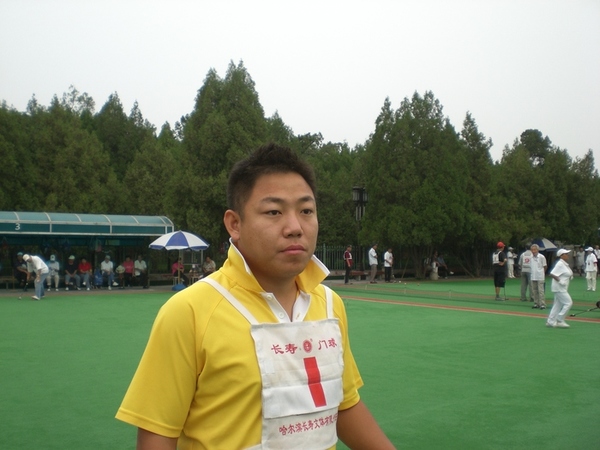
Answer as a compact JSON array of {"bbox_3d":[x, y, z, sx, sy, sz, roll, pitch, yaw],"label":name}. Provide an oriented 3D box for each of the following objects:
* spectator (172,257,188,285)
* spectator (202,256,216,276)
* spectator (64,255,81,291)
[{"bbox_3d":[-4.777,1.884,26.417,0.740,1.150,0.460,0,-2,12],"label":"spectator"},{"bbox_3d":[-3.584,1.845,25.818,0.750,1.190,0.520,2,-2,-41],"label":"spectator"},{"bbox_3d":[-8.288,1.753,24.069,0.520,1.270,0.750,0,-2,-14],"label":"spectator"}]

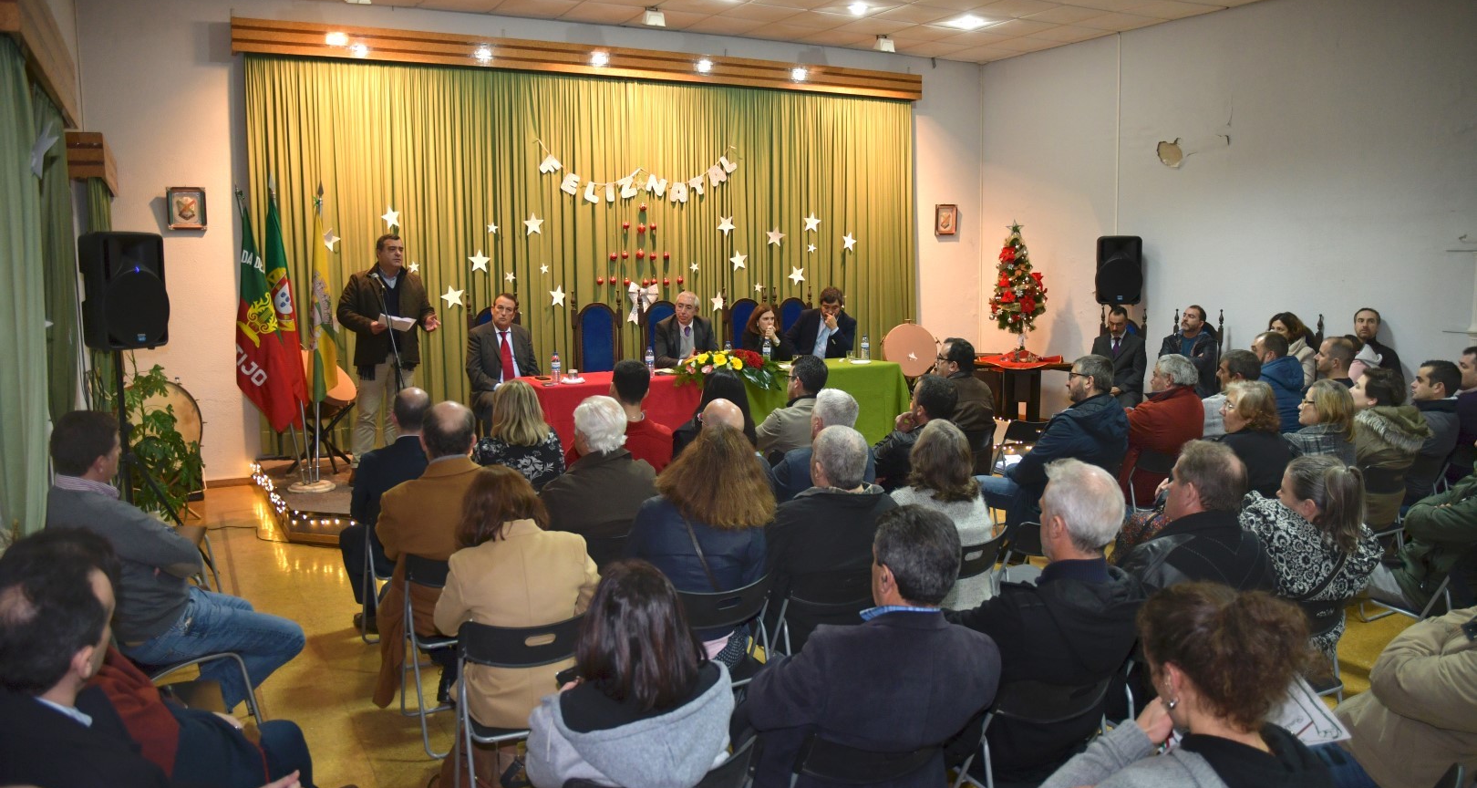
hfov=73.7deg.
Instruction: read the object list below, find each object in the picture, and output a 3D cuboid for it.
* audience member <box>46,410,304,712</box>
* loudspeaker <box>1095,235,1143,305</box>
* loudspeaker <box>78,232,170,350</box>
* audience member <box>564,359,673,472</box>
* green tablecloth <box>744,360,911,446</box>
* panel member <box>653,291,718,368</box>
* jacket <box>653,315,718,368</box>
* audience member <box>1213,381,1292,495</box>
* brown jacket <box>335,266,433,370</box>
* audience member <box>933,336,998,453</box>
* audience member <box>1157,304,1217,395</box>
[{"bbox_3d":[-1.910,0.679,3.408,0.820,1.290,0.550,-6,10,-36],"label":"audience member"},{"bbox_3d":[3.716,-1.205,9.603,0.410,0.670,0.380,2,9,18],"label":"loudspeaker"},{"bbox_3d":[-3.519,-0.576,5.564,0.350,0.650,0.400,3,9,19],"label":"loudspeaker"},{"bbox_3d":[-0.597,0.444,5.193,0.520,1.270,0.800,-4,10,-22],"label":"audience member"},{"bbox_3d":[0.536,0.120,7.912,1.550,0.700,0.740,-4,10,-26],"label":"green tablecloth"},{"bbox_3d":[-0.361,-0.158,7.848,0.540,1.280,0.750,-2,9,-9],"label":"panel member"},{"bbox_3d":[-0.392,-0.291,7.650,0.540,0.630,0.420,-3,9,-18],"label":"jacket"},{"bbox_3d":[2.070,0.535,4.529,0.520,1.230,0.800,-7,11,-40],"label":"audience member"},{"bbox_3d":[-2.465,-0.532,6.875,0.620,0.720,0.400,-6,10,-29],"label":"brown jacket"},{"bbox_3d":[1.269,0.278,6.464,0.520,1.318,0.780,-6,10,-33],"label":"audience member"},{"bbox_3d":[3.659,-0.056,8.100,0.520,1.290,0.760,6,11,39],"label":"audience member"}]

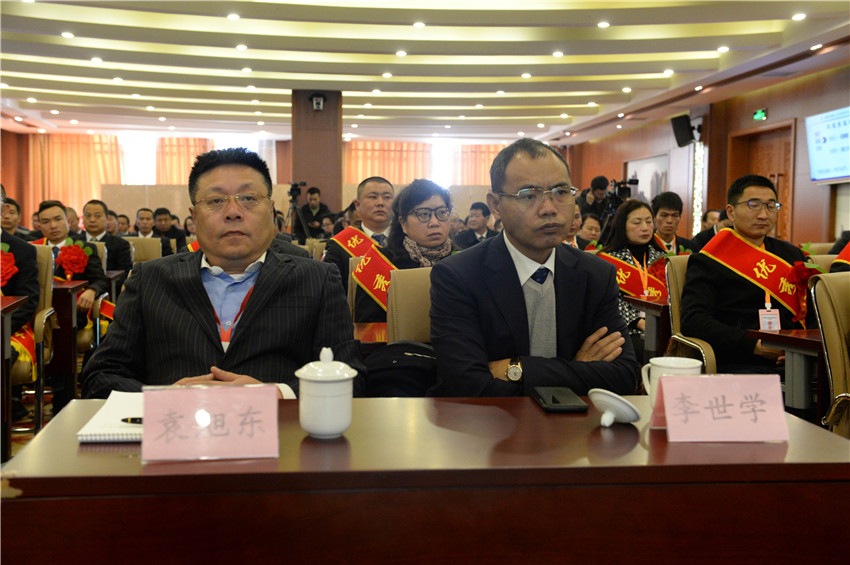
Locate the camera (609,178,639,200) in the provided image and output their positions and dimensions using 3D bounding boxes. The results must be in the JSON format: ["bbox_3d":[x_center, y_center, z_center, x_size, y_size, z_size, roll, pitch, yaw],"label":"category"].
[{"bbox_3d":[1.840,-0.860,9.250,0.180,0.210,0.320,-1,4,-18],"label":"camera"}]

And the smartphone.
[{"bbox_3d":[0.266,0.230,1.955,0.079,0.017,0.152,0,4,-2],"label":"smartphone"}]

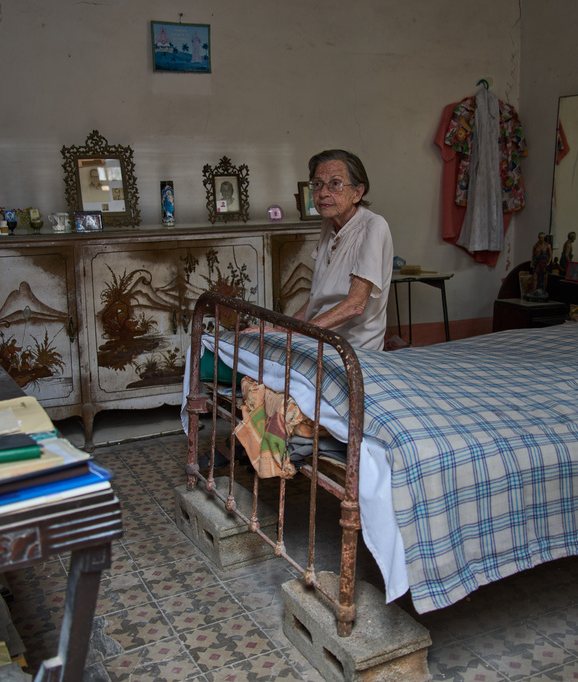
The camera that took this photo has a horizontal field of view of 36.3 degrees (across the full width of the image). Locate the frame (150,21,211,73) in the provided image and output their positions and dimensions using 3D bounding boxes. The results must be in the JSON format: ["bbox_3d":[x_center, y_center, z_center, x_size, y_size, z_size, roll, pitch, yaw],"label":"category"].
[{"bbox_3d":[-0.499,-1.364,4.100,0.283,0.226,0.020,-7,13,-24],"label":"frame"}]

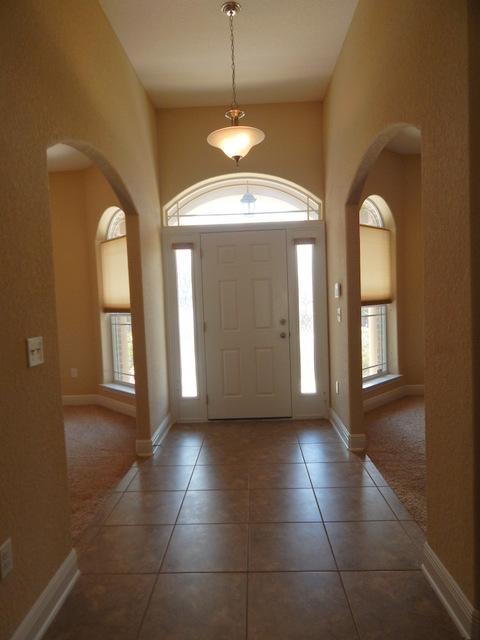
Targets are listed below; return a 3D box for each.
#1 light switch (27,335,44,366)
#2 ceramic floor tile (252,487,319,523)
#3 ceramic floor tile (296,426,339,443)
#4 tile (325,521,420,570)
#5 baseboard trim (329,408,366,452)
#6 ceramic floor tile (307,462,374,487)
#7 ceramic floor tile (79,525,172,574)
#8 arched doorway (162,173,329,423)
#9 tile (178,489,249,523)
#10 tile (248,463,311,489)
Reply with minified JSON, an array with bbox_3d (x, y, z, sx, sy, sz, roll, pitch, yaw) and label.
[{"bbox_3d":[-0.849,0.129,1.689,0.008,0.116,0.115,-2,3,2],"label":"light switch"},{"bbox_3d":[0.278,1.188,2.615,0.433,0.012,0.430,-2,3,2],"label":"ceramic floor tile"},{"bbox_3d":[0.747,1.107,3.897,0.431,0.010,0.431,-2,3,2],"label":"ceramic floor tile"},{"bbox_3d":[0.696,1.190,2.160,0.431,0.010,0.431,-2,3,2],"label":"tile"},{"bbox_3d":[1.019,1.024,3.950,0.140,0.133,0.970,-2,3,2],"label":"baseboard trim"},{"bbox_3d":[0.728,1.151,3.030,0.433,0.012,0.430,-2,3,2],"label":"ceramic floor tile"},{"bbox_3d":[-0.608,1.235,2.201,0.431,0.010,0.431,-2,3,2],"label":"ceramic floor tile"},{"bbox_3d":[0.071,-0.230,4.415,1.730,2.650,0.160,-2,3,2],"label":"arched doorway"},{"bbox_3d":[-0.159,1.203,2.630,0.433,0.012,0.430,-2,3,2],"label":"tile"},{"bbox_3d":[0.287,1.164,3.042,0.431,0.010,0.431,-2,3,2],"label":"tile"}]

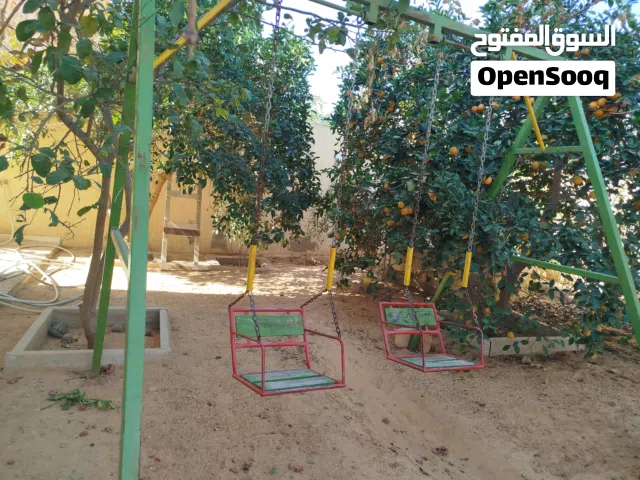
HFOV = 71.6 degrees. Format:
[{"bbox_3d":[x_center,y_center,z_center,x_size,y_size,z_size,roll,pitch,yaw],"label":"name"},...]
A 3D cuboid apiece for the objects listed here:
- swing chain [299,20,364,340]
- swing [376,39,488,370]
[{"bbox_3d":[0.108,-0.373,2.717,0.052,1.847,0.496,4,5,-28],"label":"swing chain"},{"bbox_3d":[0.853,-0.176,2.968,0.552,2.091,0.609,4,6,-28],"label":"swing"}]

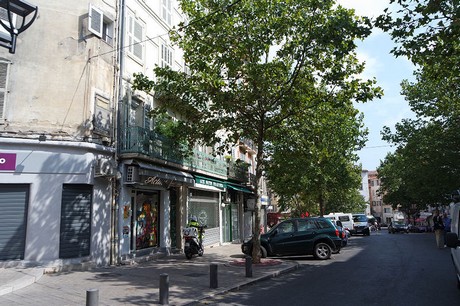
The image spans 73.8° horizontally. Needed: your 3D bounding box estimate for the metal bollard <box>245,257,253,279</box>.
[{"bbox_3d":[0.512,3.106,8.363,0.170,0.520,0.170,-6,-11,20],"label":"metal bollard"}]

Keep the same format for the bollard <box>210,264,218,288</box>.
[{"bbox_3d":[-0.363,2.861,7.177,0.170,0.520,0.170,-6,-11,20],"label":"bollard"}]

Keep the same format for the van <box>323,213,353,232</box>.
[{"bbox_3d":[10.014,7.149,31.303,4.600,2.100,1.900,-6,-11,20],"label":"van"}]

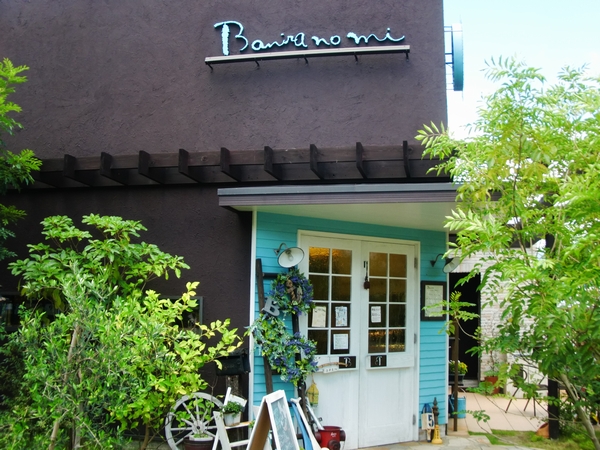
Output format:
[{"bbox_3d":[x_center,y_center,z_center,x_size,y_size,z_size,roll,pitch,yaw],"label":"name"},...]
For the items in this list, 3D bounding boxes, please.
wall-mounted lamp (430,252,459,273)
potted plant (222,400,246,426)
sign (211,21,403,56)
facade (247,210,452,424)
[{"bbox_3d":[1.678,0.421,7.586,0.250,0.240,0.380,6,-9,-32],"label":"wall-mounted lamp"},{"bbox_3d":[-0.605,1.688,5.900,0.200,0.220,0.200,1,-8,0],"label":"potted plant"},{"bbox_3d":[0.066,-1.907,6.544,1.921,0.379,0.080,-1,-8,12],"label":"sign"},{"bbox_3d":[0.640,1.085,7.064,2.648,2.235,0.140,6,-9,-32],"label":"facade"}]

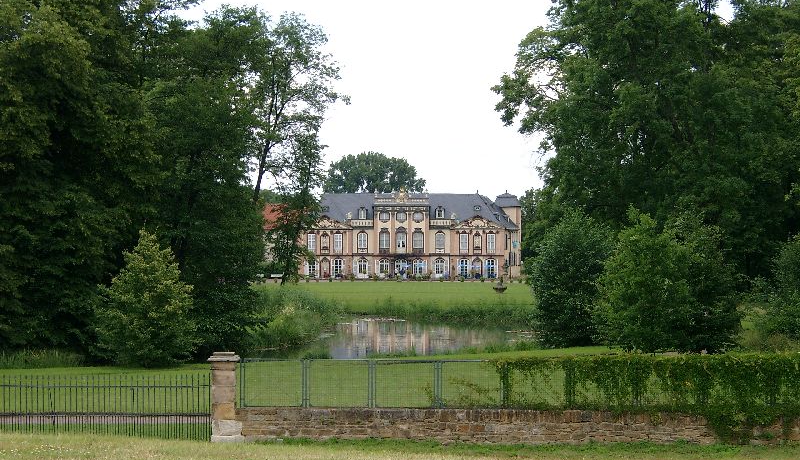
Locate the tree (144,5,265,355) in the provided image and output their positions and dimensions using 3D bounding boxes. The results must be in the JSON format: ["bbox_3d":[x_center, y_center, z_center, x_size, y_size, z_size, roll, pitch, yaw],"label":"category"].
[{"bbox_3d":[-9.377,-2.399,112.000,5.815,16.865,6.000,0,-1,0],"label":"tree"}]

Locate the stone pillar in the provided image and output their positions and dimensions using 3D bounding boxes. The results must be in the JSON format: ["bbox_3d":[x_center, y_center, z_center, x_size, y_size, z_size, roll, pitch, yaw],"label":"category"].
[{"bbox_3d":[-4.077,3.890,54.000,0.794,2.150,0.750,0,-1,4],"label":"stone pillar"}]

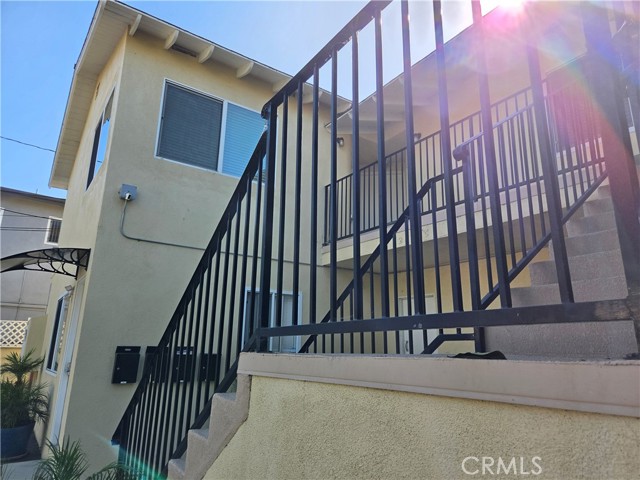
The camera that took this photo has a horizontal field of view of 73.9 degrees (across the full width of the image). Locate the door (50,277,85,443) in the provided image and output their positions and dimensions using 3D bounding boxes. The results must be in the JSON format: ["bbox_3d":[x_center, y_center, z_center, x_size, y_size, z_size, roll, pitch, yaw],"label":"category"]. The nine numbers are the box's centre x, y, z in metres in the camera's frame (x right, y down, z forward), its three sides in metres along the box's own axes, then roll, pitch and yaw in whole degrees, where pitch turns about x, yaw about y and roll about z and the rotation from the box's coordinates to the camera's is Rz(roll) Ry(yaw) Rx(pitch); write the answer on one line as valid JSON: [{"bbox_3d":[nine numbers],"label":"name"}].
[{"bbox_3d":[-3.201,1.533,5.436,0.060,2.030,0.840,11,-17,-35],"label":"door"}]

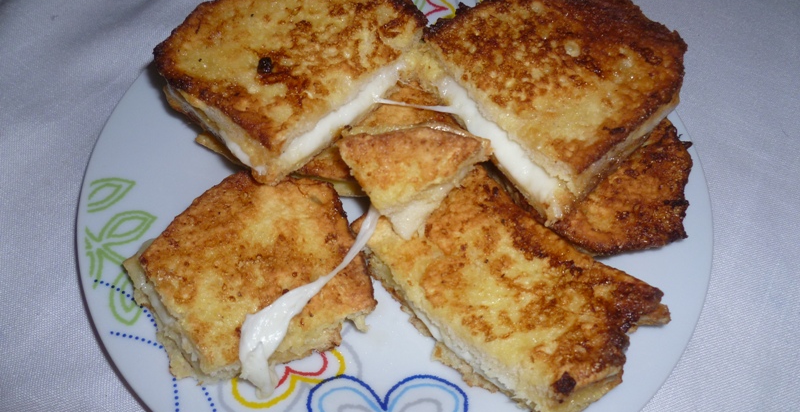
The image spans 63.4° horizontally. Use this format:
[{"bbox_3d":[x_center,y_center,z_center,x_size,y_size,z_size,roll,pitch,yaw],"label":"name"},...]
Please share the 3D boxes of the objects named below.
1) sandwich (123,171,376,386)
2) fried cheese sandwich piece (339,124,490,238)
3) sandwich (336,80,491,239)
[{"bbox_3d":[-0.054,0.025,0.236,0.078,0.024,0.070,-23,62,-14],"label":"sandwich"},{"bbox_3d":[0.006,-0.009,0.224,0.050,0.021,0.035,-6,71,-5],"label":"fried cheese sandwich piece"},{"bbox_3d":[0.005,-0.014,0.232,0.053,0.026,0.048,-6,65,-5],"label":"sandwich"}]

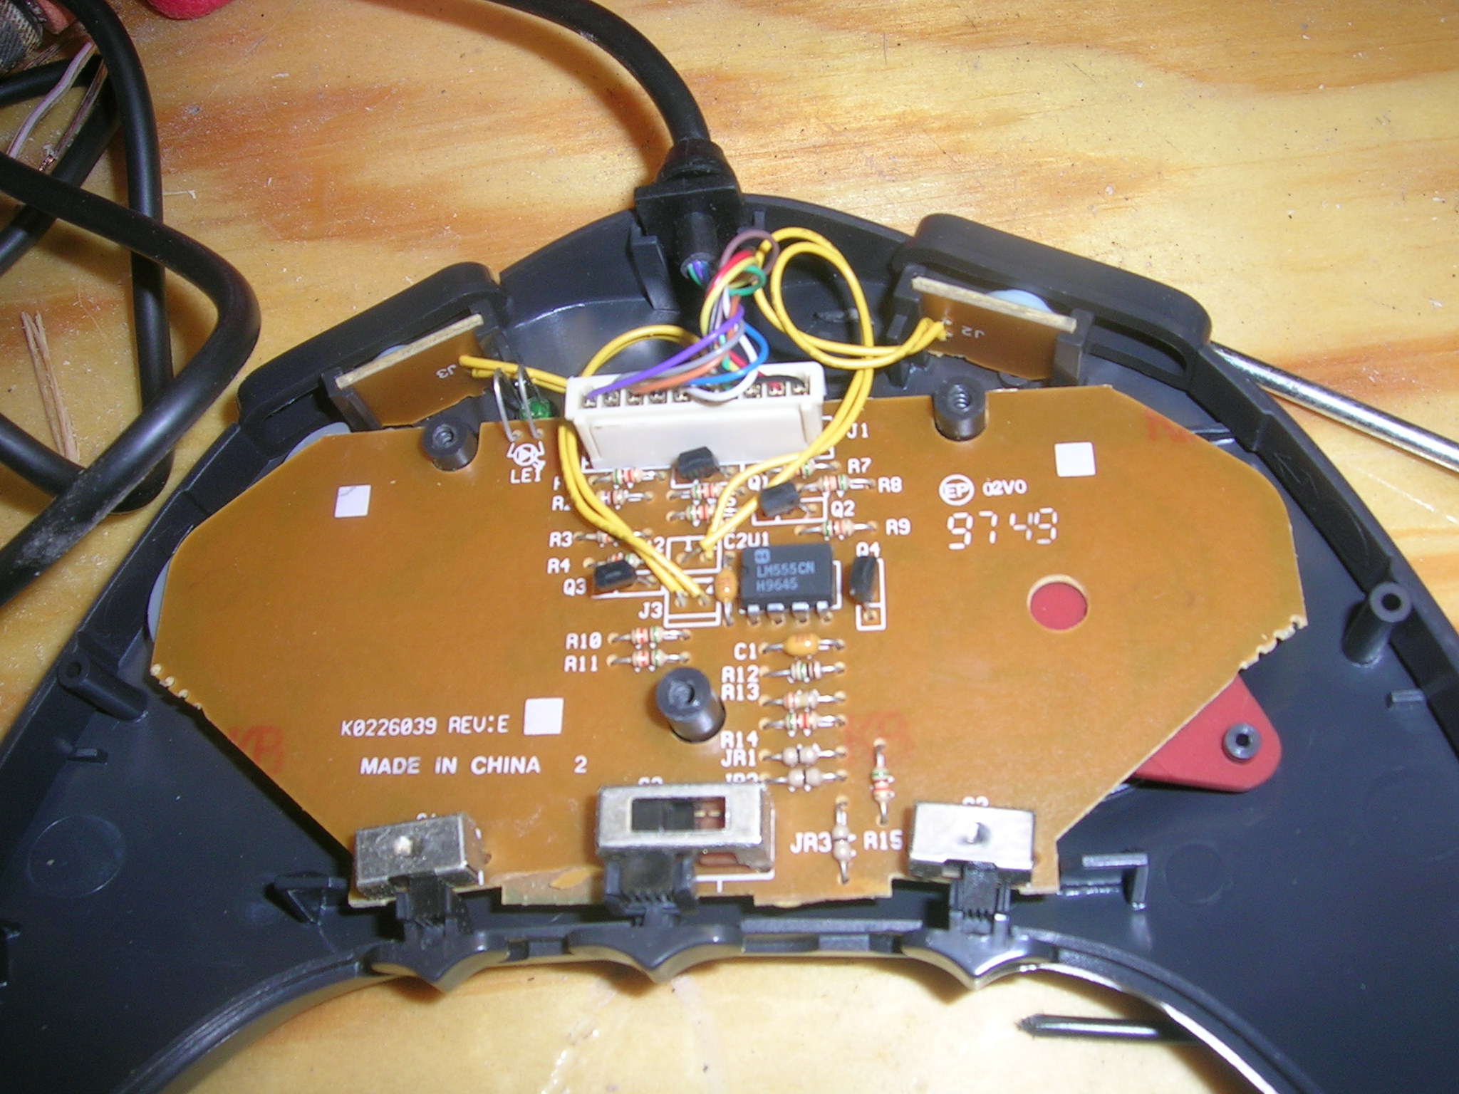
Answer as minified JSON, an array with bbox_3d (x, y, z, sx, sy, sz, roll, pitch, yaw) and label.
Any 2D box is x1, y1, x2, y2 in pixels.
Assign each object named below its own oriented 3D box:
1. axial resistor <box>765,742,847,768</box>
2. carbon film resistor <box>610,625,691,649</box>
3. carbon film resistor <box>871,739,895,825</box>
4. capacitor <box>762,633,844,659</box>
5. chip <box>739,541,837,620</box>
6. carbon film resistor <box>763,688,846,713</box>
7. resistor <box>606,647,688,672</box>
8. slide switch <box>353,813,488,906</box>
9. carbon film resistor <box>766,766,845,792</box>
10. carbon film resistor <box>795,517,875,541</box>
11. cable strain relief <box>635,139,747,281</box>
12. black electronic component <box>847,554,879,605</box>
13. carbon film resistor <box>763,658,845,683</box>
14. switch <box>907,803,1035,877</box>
[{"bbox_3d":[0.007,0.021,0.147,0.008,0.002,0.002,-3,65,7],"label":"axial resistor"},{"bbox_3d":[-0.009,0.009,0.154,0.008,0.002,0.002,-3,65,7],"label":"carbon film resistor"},{"bbox_3d":[0.015,0.022,0.142,0.002,0.002,0.008,-3,65,8],"label":"carbon film resistor"},{"bbox_3d":[0.007,0.010,0.149,0.008,0.002,0.002,-3,65,8],"label":"capacitor"},{"bbox_3d":[0.006,0.003,0.154,0.009,0.004,0.008,-3,65,7],"label":"chip"},{"bbox_3d":[0.007,0.015,0.147,0.008,0.002,0.002,-4,65,8],"label":"carbon film resistor"},{"bbox_3d":[-0.008,0.011,0.151,0.008,0.002,0.002,-3,65,8],"label":"resistor"},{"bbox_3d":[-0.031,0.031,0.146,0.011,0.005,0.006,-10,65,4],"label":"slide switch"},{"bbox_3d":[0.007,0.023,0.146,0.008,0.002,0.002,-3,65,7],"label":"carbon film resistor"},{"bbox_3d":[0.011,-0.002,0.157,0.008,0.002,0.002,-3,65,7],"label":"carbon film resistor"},{"bbox_3d":[-0.004,-0.040,0.174,0.012,0.012,0.016,-5,65,6],"label":"cable strain relief"},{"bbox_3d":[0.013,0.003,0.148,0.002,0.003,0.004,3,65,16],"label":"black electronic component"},{"bbox_3d":[0.007,0.012,0.148,0.008,0.002,0.002,-3,65,8],"label":"carbon film resistor"},{"bbox_3d":[0.023,0.027,0.137,0.011,0.005,0.005,3,66,11],"label":"switch"}]

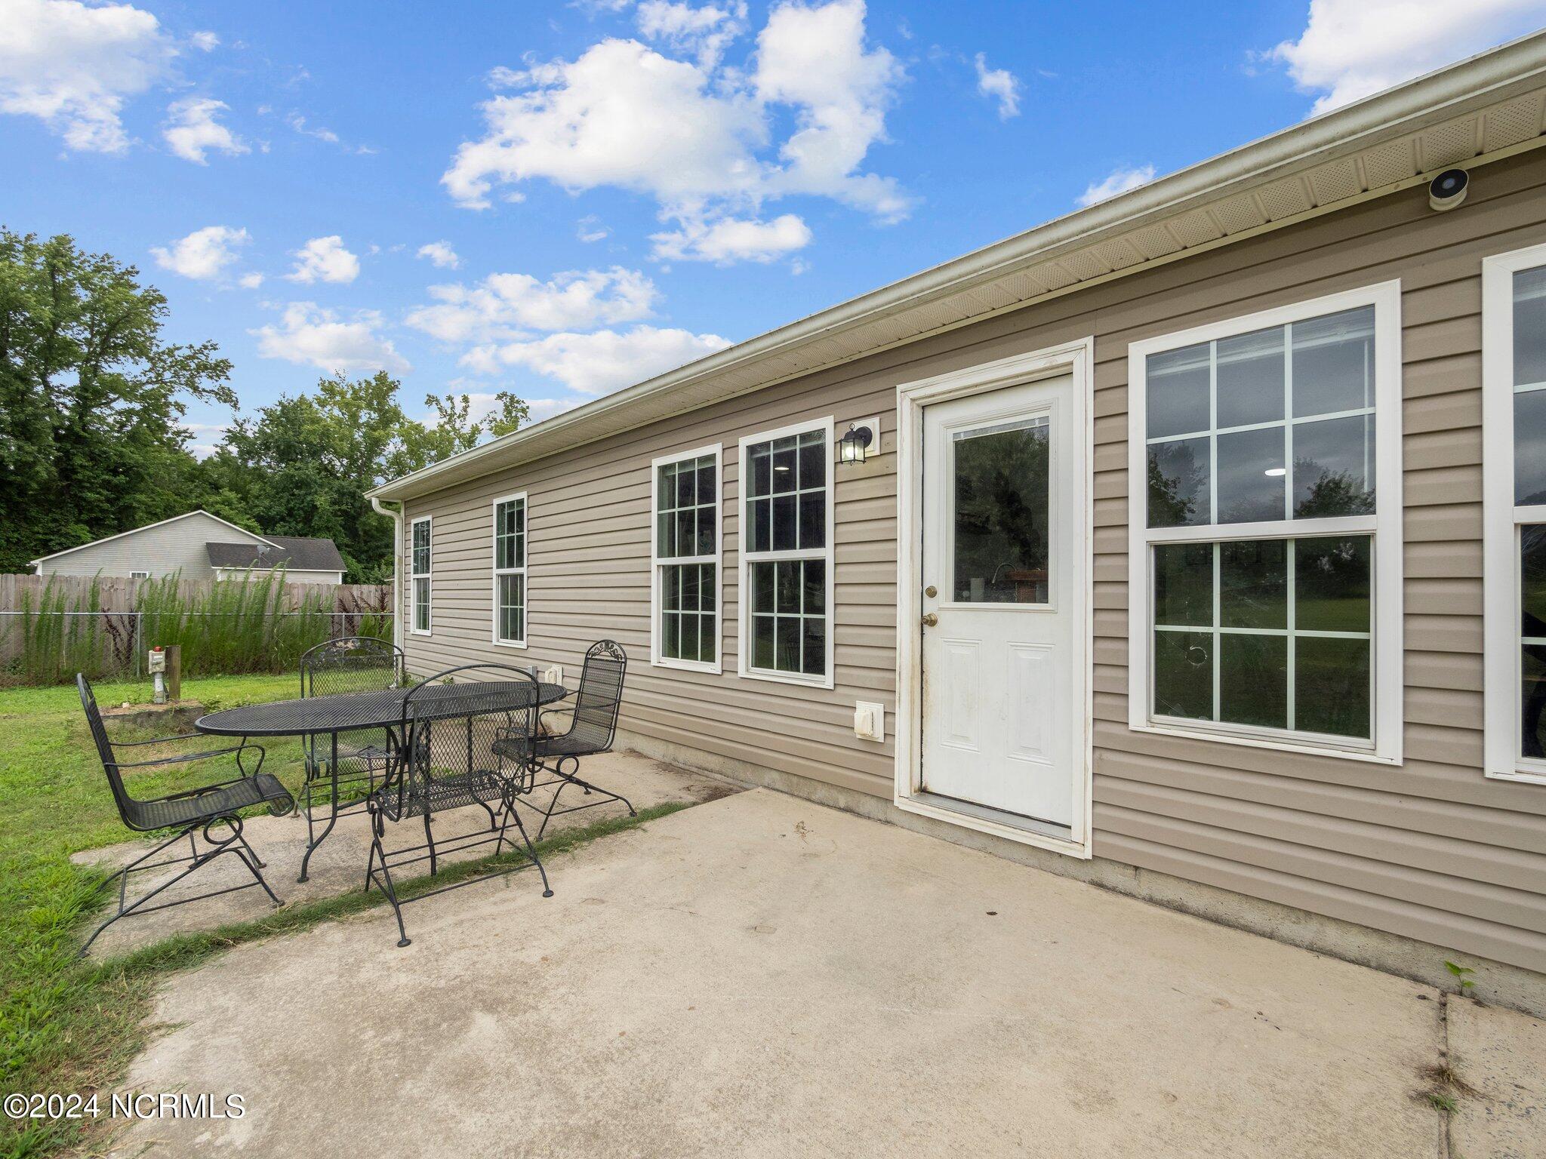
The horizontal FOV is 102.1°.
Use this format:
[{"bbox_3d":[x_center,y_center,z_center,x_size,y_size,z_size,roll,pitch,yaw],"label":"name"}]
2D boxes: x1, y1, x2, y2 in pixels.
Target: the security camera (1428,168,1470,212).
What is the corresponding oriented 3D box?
[{"bbox_3d":[2.082,-1.200,1.929,0.084,0.084,0.086,-1,-1,43],"label":"security camera"}]

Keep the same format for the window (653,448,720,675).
[{"bbox_3d":[-0.621,-0.133,4.490,0.775,1.555,0.060,-1,-1,43],"label":"window"}]

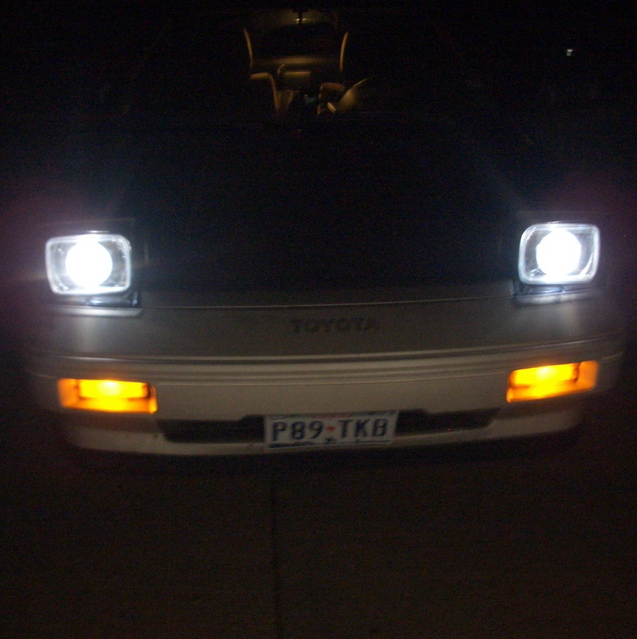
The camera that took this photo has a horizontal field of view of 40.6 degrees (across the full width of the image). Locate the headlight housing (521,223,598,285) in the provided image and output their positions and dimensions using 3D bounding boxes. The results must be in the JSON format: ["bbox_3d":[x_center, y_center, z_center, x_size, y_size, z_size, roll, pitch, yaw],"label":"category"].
[{"bbox_3d":[0.590,-0.176,2.147,0.200,0.145,0.090,-2,21,-2],"label":"headlight housing"}]

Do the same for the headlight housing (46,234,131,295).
[{"bbox_3d":[-0.550,-0.143,2.101,0.200,0.145,0.090,-2,21,-2],"label":"headlight housing"}]

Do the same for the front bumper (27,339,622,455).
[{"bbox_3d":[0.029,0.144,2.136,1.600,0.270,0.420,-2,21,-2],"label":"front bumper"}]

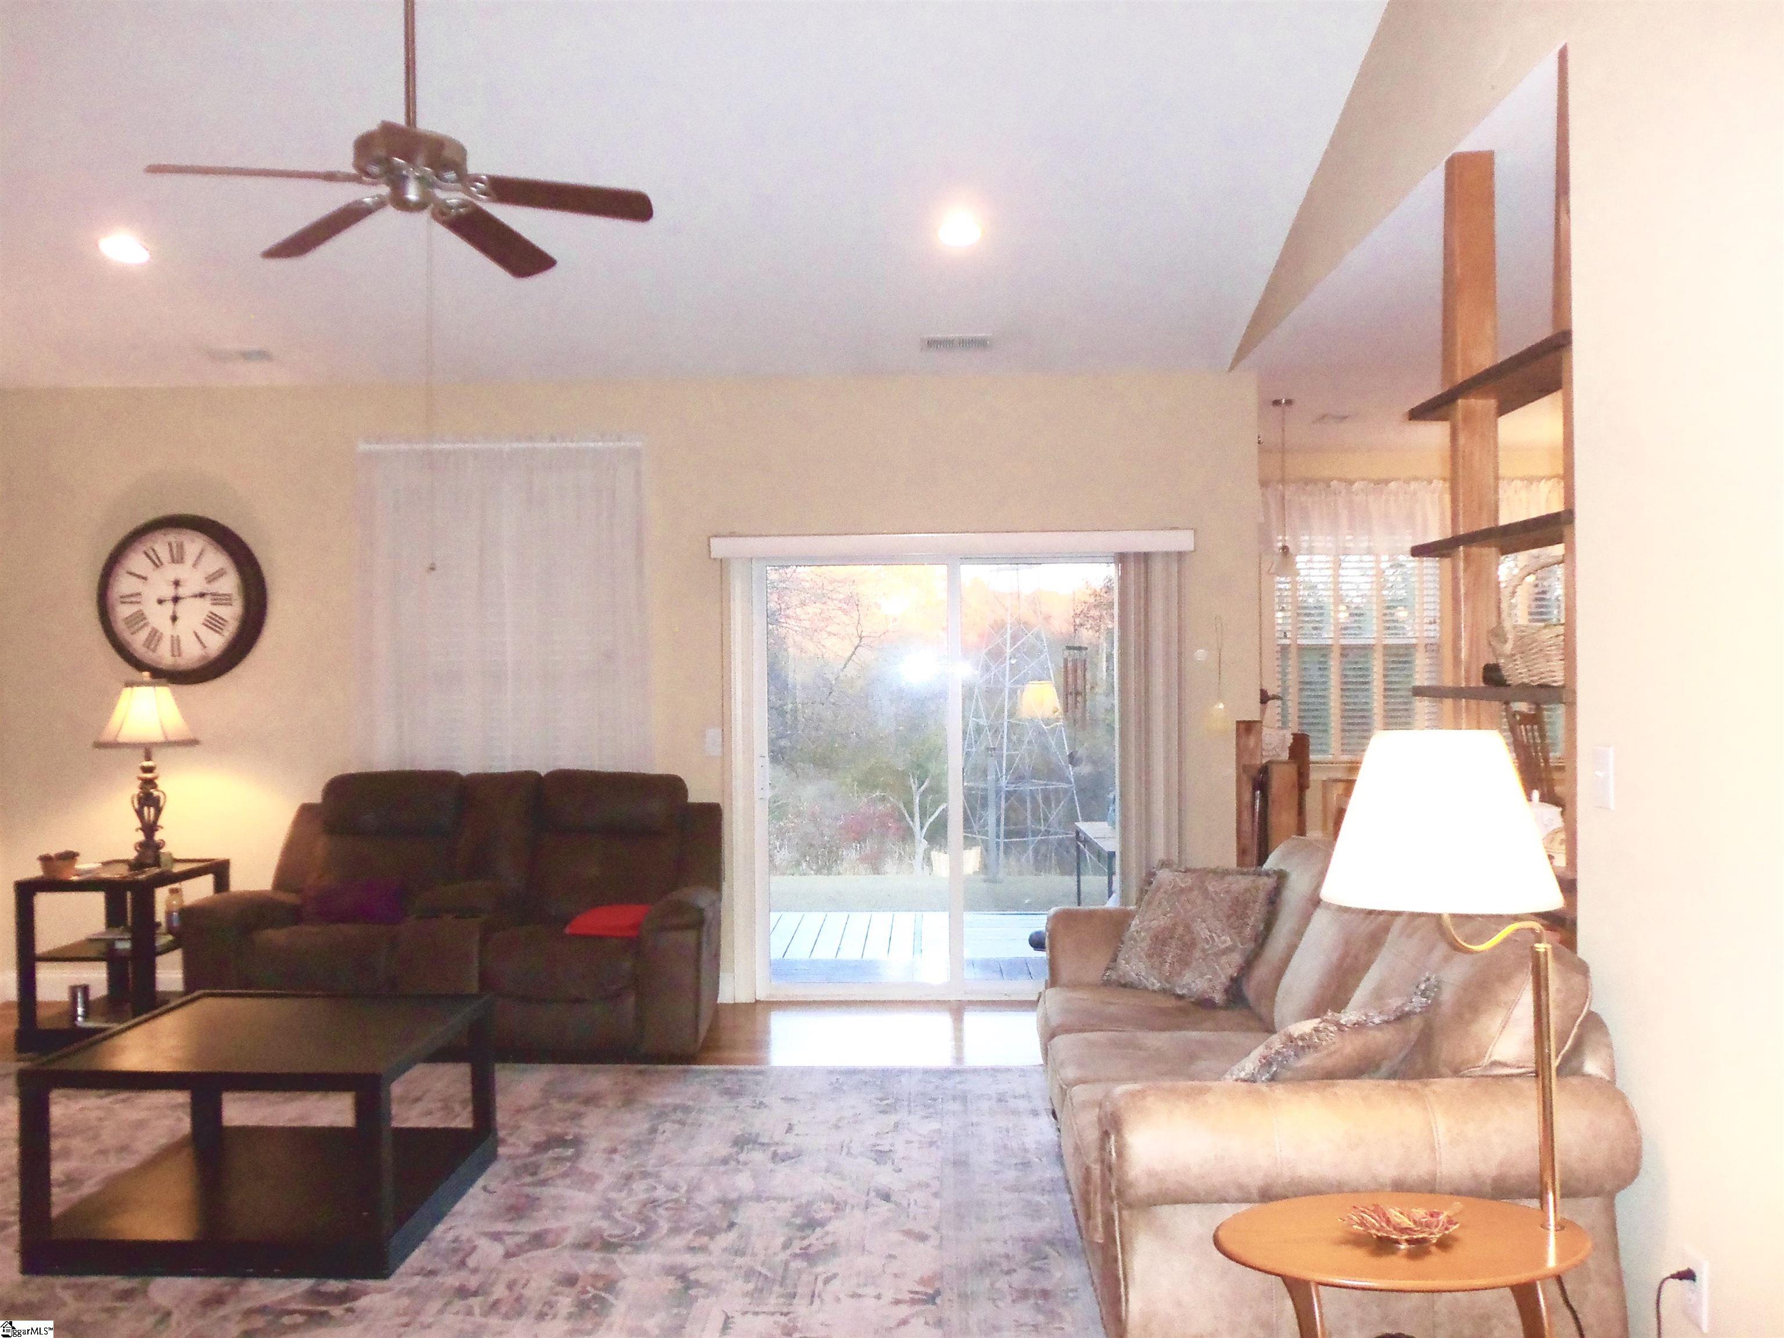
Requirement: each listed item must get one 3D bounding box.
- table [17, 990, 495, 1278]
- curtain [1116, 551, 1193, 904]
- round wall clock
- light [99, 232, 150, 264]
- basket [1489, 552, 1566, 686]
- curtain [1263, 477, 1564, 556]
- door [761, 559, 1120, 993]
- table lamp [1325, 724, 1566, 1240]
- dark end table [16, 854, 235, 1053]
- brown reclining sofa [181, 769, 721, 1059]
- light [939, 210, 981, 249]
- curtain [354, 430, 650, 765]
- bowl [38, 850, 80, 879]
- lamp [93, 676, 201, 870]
[{"bbox_3d":[-1.657,1.227,3.920,0.915,0.488,0.875,-1,0,3],"label":"table"},{"bbox_3d":[1.130,0.455,6.237,0.310,1.930,0.100,-1,0,1],"label":"curtain"},{"bbox_3d":[-3.210,-0.316,6.517,0.765,0.765,0.075,0,0,2],"label":"round wall clock"},{"bbox_3d":[-2.846,-1.563,5.353,0.180,0.040,0.180,-1,-16,1],"label":"light"},{"bbox_3d":[1.527,-0.113,3.238,0.320,0.297,0.380,0,0,2],"label":"basket"},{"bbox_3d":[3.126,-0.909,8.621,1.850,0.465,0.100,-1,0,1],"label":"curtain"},{"bbox_3d":[0.256,0.488,6.494,1.746,1.978,0.120,0,0,2],"label":"door"},{"bbox_3d":[0.865,0.485,2.261,0.395,0.785,0.385,-1,0,1],"label":"table lamp"},{"bbox_3d":[-3.187,1.179,6.029,0.558,0.681,0.620,0,0,2],"label":"dark end table"},{"bbox_3d":[-1.747,0.973,6.022,2.000,1.070,0.930,0,0,2],"label":"brown reclining sofa"},{"bbox_3d":[0.247,-1.601,5.281,0.170,0.040,0.170,-1,-16,1],"label":"light"},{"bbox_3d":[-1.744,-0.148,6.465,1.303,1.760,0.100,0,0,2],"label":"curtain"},{"bbox_3d":[-3.389,0.793,5.901,0.160,0.100,0.160,0,0,2],"label":"bowl"},{"bbox_3d":[-3.104,0.427,6.013,0.420,0.805,0.420,-1,0,1],"label":"lamp"}]

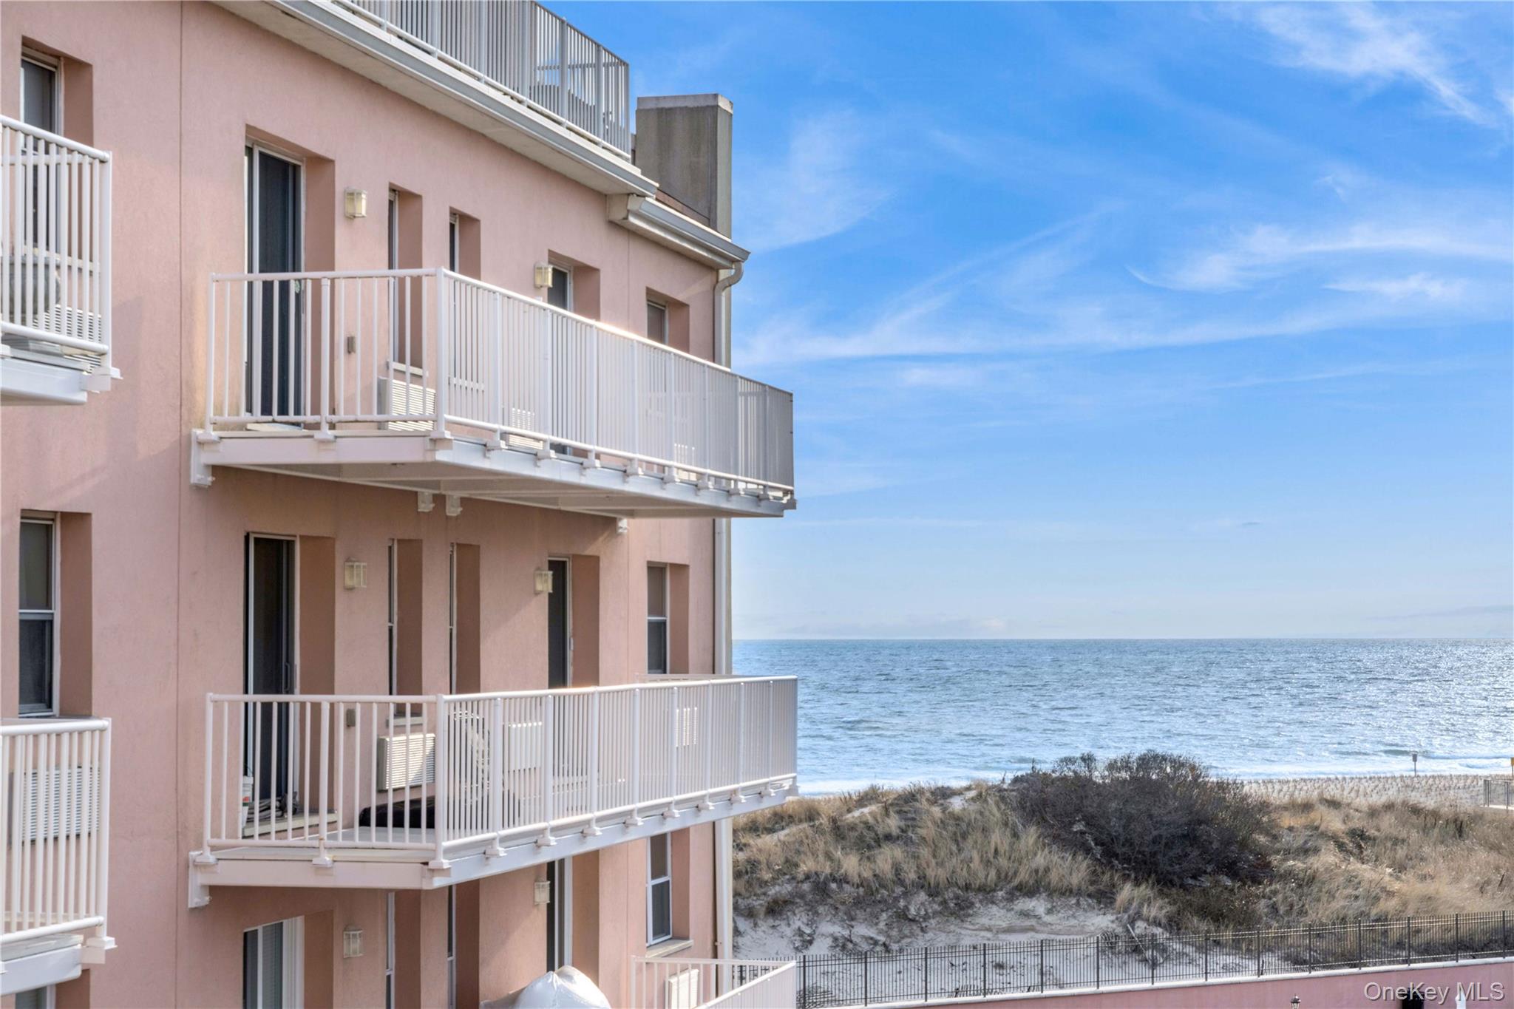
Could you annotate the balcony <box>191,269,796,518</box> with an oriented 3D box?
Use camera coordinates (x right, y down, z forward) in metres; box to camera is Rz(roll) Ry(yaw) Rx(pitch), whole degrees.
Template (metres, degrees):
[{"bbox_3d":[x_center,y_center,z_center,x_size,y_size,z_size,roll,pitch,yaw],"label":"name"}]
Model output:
[{"bbox_3d":[-1.625,-0.749,22.310,1.720,1.100,9.370,-1,-3,15],"label":"balcony"}]

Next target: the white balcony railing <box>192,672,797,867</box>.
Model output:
[{"bbox_3d":[-1.620,2.000,22.210,1.730,1.100,9.440,-1,-3,15],"label":"white balcony railing"}]

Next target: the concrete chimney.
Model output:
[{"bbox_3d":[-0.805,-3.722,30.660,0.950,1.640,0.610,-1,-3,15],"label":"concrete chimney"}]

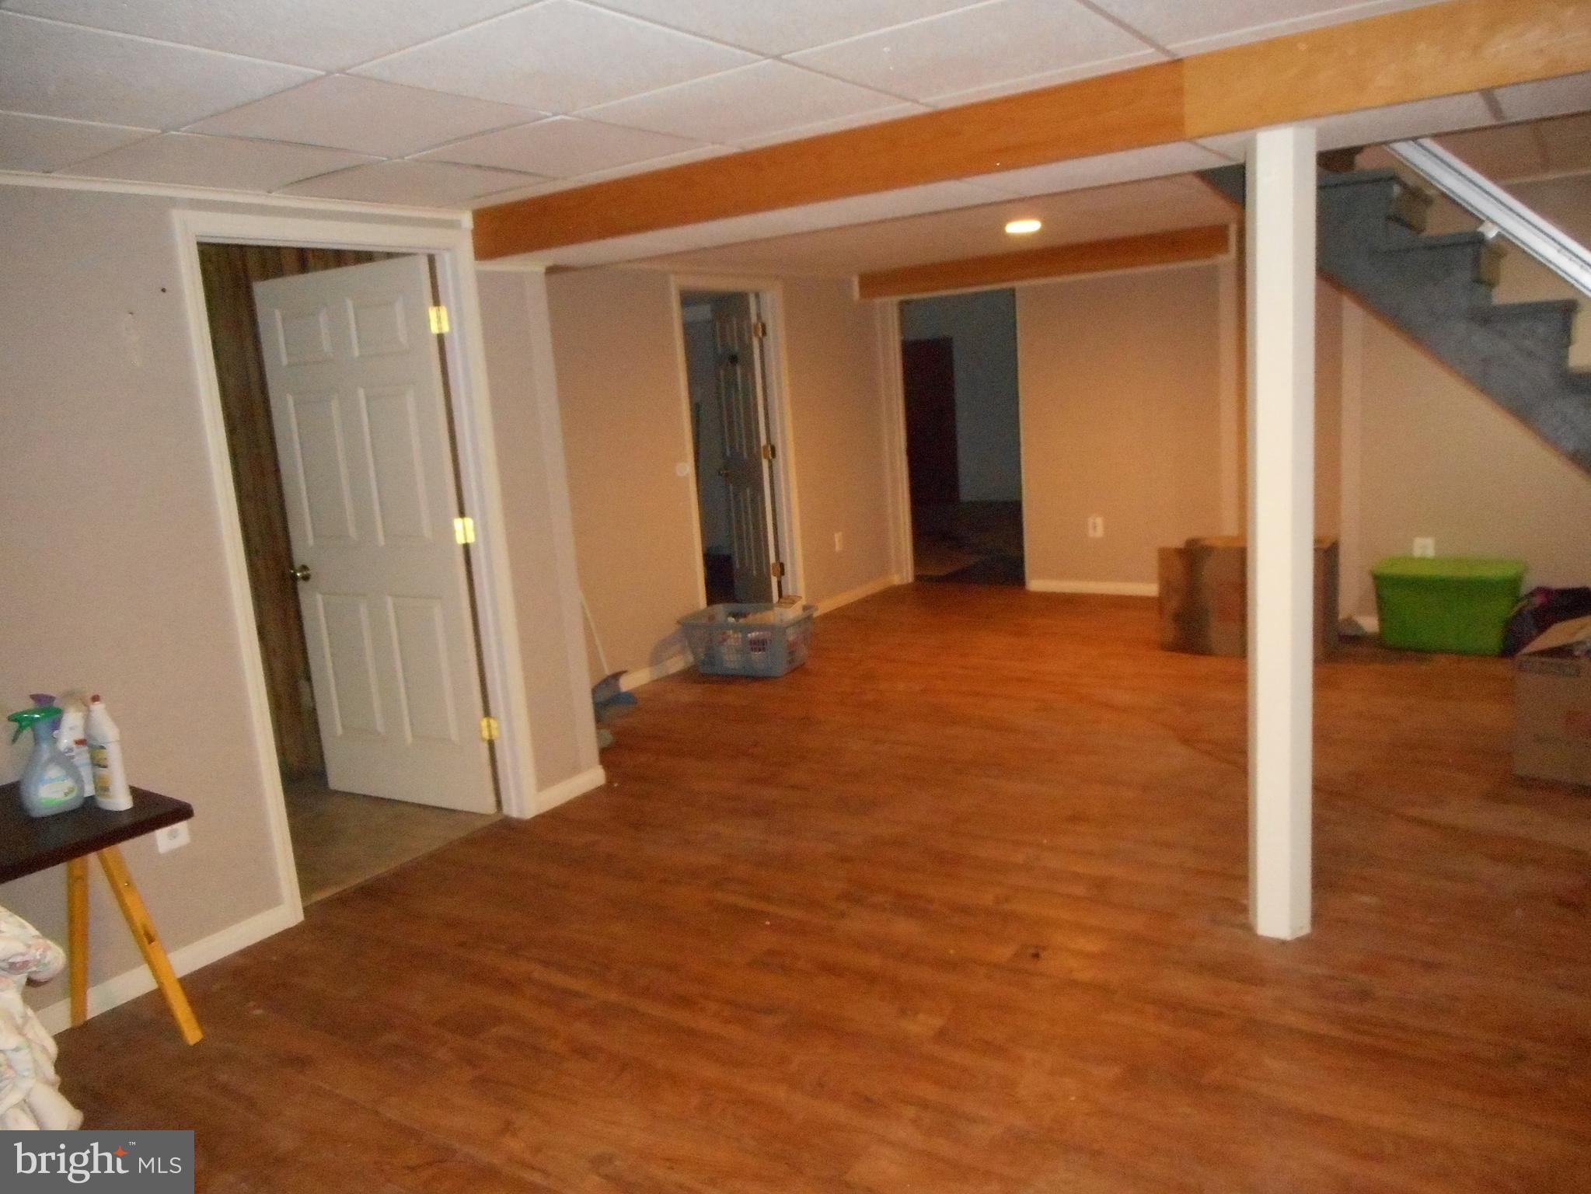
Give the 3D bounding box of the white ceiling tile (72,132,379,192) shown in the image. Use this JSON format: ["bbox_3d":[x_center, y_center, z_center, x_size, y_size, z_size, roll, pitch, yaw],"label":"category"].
[{"bbox_3d":[-1.472,-1.125,2.974,0.575,0.018,0.595,3,13,34],"label":"white ceiling tile"}]

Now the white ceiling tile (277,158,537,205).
[{"bbox_3d":[-1.126,-1.228,3.429,0.585,0.020,0.605,3,13,34],"label":"white ceiling tile"}]

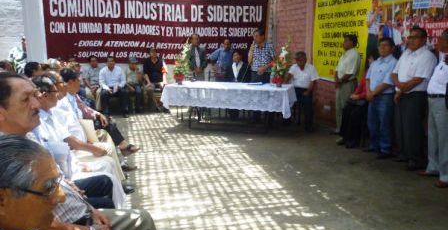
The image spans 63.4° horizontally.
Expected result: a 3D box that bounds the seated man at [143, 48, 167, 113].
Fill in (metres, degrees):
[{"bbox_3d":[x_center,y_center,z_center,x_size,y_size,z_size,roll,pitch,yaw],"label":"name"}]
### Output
[{"bbox_3d":[-1.600,-0.821,8.494,0.560,1.400,0.800,-3,11,-14],"label":"seated man"}]

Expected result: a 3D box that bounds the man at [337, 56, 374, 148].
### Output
[{"bbox_3d":[2.131,-0.224,5.578,0.780,1.370,0.520,-4,11,-23],"label":"man"}]

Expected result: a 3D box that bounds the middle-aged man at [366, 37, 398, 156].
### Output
[{"bbox_3d":[2.151,-0.254,5.013,0.350,1.630,0.480,-6,12,-30],"label":"middle-aged man"}]

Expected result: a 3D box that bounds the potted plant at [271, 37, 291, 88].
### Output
[{"bbox_3d":[1.054,-0.962,6.685,0.390,0.890,0.380,3,11,14],"label":"potted plant"}]

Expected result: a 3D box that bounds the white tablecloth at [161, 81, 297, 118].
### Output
[{"bbox_3d":[0.150,-0.315,6.910,2.360,0.490,1.150,3,11,16],"label":"white tablecloth"}]

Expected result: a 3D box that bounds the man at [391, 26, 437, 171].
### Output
[{"bbox_3d":[2.290,-0.196,4.379,0.380,1.690,0.520,-7,13,-34],"label":"man"}]

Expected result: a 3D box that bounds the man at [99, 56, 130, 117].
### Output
[{"bbox_3d":[-2.410,-0.674,8.064,0.640,1.270,0.800,-2,11,-11],"label":"man"}]

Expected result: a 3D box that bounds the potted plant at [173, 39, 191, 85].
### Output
[{"bbox_3d":[-0.840,-1.019,7.084,0.360,0.850,0.340,0,11,0],"label":"potted plant"}]

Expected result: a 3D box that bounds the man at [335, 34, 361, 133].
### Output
[{"bbox_3d":[2.102,-0.528,6.275,0.380,1.710,0.480,-2,10,-11],"label":"man"}]

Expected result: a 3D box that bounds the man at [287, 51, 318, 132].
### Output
[{"bbox_3d":[1.432,-0.448,6.686,0.560,1.410,0.740,3,11,17],"label":"man"}]

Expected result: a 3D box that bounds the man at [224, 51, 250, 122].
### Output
[{"bbox_3d":[0.280,-0.621,7.565,0.540,1.350,0.720,1,11,6],"label":"man"}]

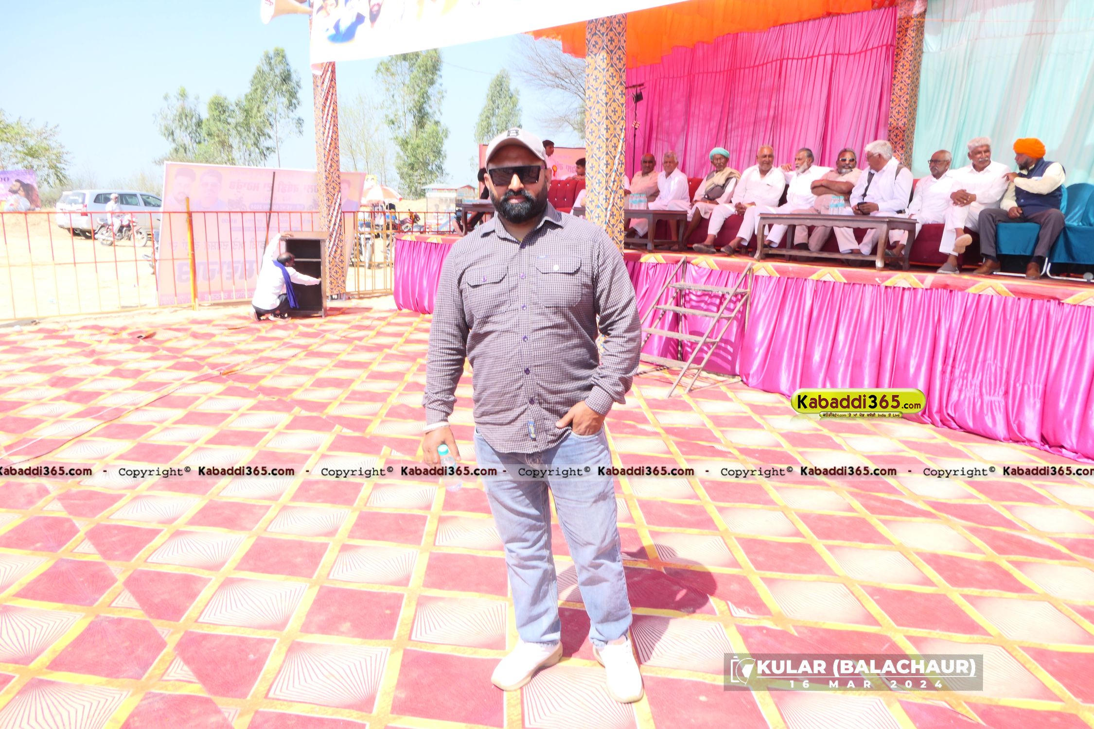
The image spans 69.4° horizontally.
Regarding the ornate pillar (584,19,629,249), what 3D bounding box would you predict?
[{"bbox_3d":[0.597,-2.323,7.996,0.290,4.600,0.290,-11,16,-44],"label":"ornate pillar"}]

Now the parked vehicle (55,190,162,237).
[{"bbox_3d":[-16.439,-5.883,30.938,1.770,1.760,4.580,5,12,23],"label":"parked vehicle"}]

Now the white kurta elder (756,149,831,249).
[{"bbox_3d":[2.539,-1.660,8.079,0.650,1.100,0.750,11,16,43],"label":"white kurta elder"}]

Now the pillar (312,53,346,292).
[{"bbox_3d":[-3.560,-3.539,12.853,0.290,5.000,0.290,7,13,29],"label":"pillar"}]

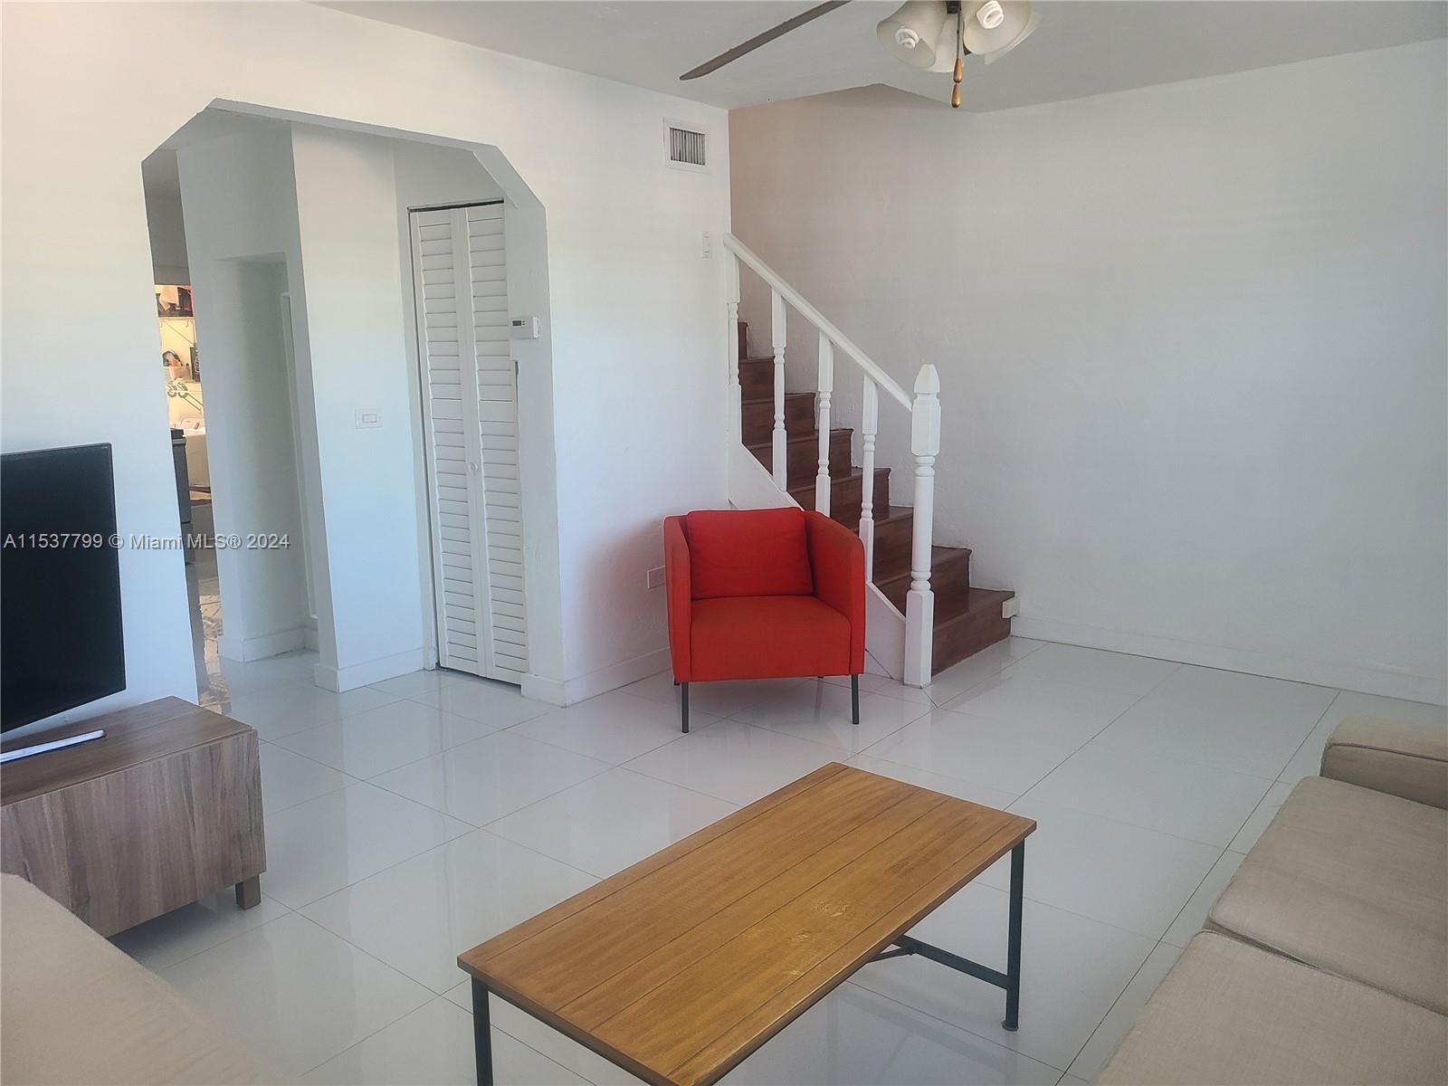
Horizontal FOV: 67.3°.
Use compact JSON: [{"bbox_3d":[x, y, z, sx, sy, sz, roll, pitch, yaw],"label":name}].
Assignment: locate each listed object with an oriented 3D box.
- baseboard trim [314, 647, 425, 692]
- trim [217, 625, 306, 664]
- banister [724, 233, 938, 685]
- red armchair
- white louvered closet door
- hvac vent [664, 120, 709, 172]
[{"bbox_3d":[-1.567,0.548,4.815,0.187,0.101,0.436,8,13,37],"label":"baseboard trim"},{"bbox_3d":[-2.229,0.472,5.256,0.237,0.101,0.322,8,13,37],"label":"trim"},{"bbox_3d":[0.442,-0.398,4.788,1.056,1.927,0.079,8,13,37],"label":"banister"},{"bbox_3d":[0.137,0.277,4.403,0.700,0.750,0.730,-2,11,-7],"label":"red armchair"},{"bbox_3d":[-1.064,-0.390,4.604,0.618,1.987,0.041,8,13,37],"label":"white louvered closet door"},{"bbox_3d":[-0.156,-1.686,4.633,0.023,0.196,0.297,8,13,37],"label":"hvac vent"}]

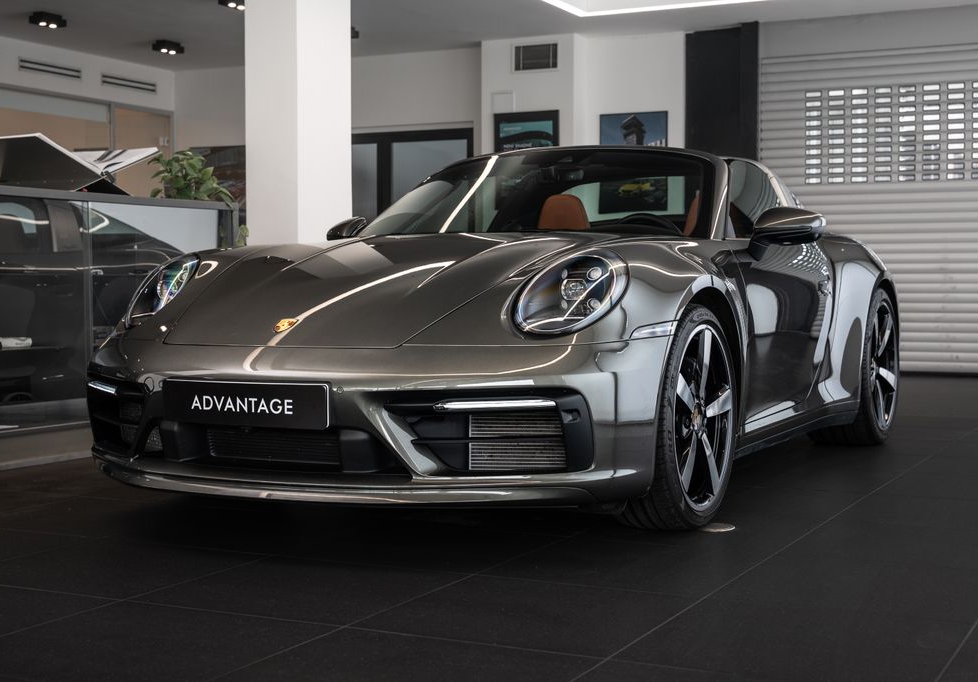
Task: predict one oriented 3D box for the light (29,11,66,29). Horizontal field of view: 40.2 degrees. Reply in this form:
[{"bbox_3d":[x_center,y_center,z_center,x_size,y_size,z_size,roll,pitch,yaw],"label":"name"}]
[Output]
[{"bbox_3d":[-3.610,-2.619,10.933,0.120,0.095,0.280,1,3,27],"label":"light"}]

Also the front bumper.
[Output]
[{"bbox_3d":[-0.473,0.200,3.691,1.800,0.440,0.680,1,3,28],"label":"front bumper"}]

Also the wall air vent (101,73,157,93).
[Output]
[{"bbox_3d":[-3.565,-2.552,13.249,0.050,0.100,0.745,1,3,29],"label":"wall air vent"}]

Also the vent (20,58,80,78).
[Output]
[{"bbox_3d":[-4.059,-2.516,12.364,0.050,0.100,0.745,1,3,29],"label":"vent"}]

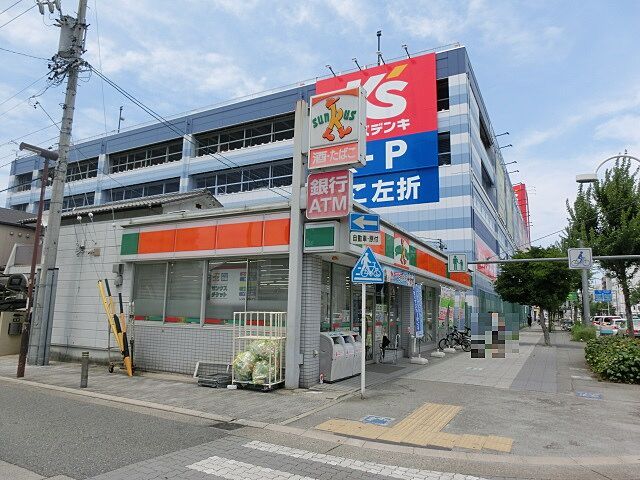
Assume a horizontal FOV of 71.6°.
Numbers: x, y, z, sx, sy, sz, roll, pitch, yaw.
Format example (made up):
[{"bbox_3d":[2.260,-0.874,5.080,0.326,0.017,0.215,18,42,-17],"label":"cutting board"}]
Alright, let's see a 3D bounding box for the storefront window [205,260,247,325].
[{"bbox_3d":[-2.212,1.222,10.375,1.250,1.601,0.100,-4,-10,27],"label":"storefront window"}]

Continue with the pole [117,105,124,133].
[{"bbox_3d":[-19.449,-11.651,43.130,0.400,3.050,0.400,-4,-10,28],"label":"pole"}]

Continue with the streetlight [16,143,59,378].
[{"bbox_3d":[-6.693,0.433,10.156,0.200,5.260,0.900,-4,-10,27],"label":"streetlight"}]

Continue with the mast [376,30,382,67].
[{"bbox_3d":[4.108,-13.137,30.633,0.320,2.820,0.320,-4,-10,28],"label":"mast"}]

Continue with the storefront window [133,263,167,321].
[{"bbox_3d":[-4.429,1.349,11.507,1.214,1.595,0.100,-4,-10,27],"label":"storefront window"}]

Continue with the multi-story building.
[{"bbox_3d":[-0.414,2.283,61.758,50.400,18.000,55.000,-4,-10,28],"label":"multi-story building"}]

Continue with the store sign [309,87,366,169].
[{"bbox_3d":[0.382,-2.316,9.475,1.170,1.620,0.370,-4,-10,27],"label":"store sign"}]

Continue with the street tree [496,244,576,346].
[{"bbox_3d":[10.782,2.827,22.200,3.800,4.950,3.700,1,-9,0],"label":"street tree"}]

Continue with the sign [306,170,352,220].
[{"bbox_3d":[0.206,-0.926,9.335,0.990,0.970,0.160,-4,-10,27],"label":"sign"}]

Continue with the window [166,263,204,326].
[{"bbox_3d":[-3.331,1.287,10.946,1.265,1.595,0.100,-4,-10,27],"label":"window"}]

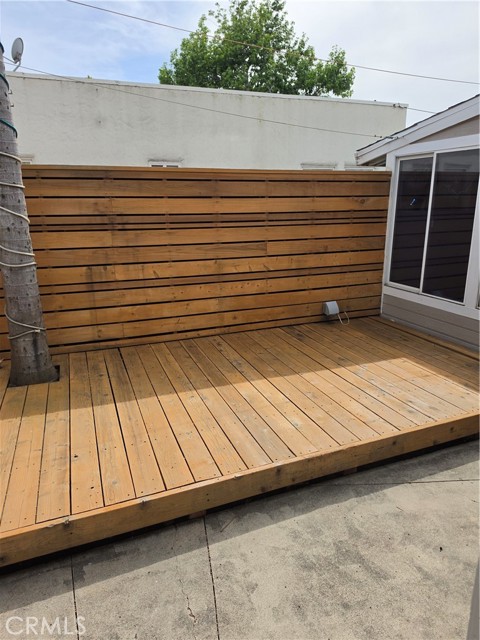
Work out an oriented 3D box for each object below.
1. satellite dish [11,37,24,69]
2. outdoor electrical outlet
[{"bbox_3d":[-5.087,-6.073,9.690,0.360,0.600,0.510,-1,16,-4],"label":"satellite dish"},{"bbox_3d":[1.004,-0.132,4.695,0.130,0.145,0.112,-6,18,-20],"label":"outdoor electrical outlet"}]

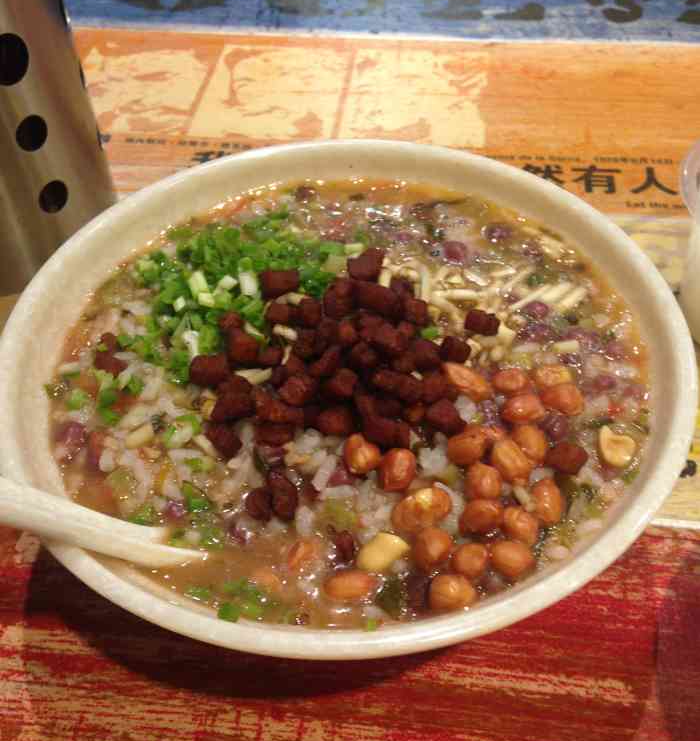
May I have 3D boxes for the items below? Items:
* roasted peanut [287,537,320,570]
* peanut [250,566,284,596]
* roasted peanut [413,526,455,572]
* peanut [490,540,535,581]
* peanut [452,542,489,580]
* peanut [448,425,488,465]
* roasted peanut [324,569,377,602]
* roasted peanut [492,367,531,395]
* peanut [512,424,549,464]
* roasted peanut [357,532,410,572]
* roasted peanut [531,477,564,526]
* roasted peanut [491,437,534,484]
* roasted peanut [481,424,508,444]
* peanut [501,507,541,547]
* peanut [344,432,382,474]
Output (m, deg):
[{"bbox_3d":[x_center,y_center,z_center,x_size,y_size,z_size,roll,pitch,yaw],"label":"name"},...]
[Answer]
[{"bbox_3d":[-0.012,0.049,0.234,0.009,0.008,0.011,21,51,19],"label":"roasted peanut"},{"bbox_3d":[-0.021,0.054,0.229,0.011,0.008,0.009,22,52,21],"label":"peanut"},{"bbox_3d":[0.021,0.046,0.228,0.010,0.008,0.013,14,49,13],"label":"roasted peanut"},{"bbox_3d":[0.042,0.048,0.228,0.012,0.009,0.009,22,52,21],"label":"peanut"},{"bbox_3d":[0.031,0.049,0.227,0.009,0.009,0.010,22,52,21],"label":"peanut"},{"bbox_3d":[0.033,0.021,0.253,0.010,0.009,0.014,31,55,27],"label":"peanut"},{"bbox_3d":[0.000,0.055,0.226,0.013,0.008,0.008,-7,47,-4],"label":"roasted peanut"},{"bbox_3d":[0.048,0.003,0.268,0.011,0.008,0.009,-1,47,0],"label":"roasted peanut"},{"bbox_3d":[0.050,0.020,0.249,0.009,0.009,0.014,-10,48,-8],"label":"peanut"},{"bbox_3d":[0.009,0.047,0.231,0.015,0.007,0.009,-35,55,-27],"label":"roasted peanut"},{"bbox_3d":[0.053,0.035,0.240,0.008,0.008,0.014,-7,47,-5],"label":"roasted peanut"},{"bbox_3d":[0.044,0.025,0.244,0.009,0.009,0.014,-22,51,-18],"label":"roasted peanut"},{"bbox_3d":[0.041,0.019,0.256,0.011,0.009,0.009,18,50,18],"label":"roasted peanut"},{"bbox_3d":[0.045,0.041,0.233,0.009,0.009,0.012,-31,53,-24],"label":"peanut"},{"bbox_3d":[0.004,0.023,0.252,0.010,0.009,0.014,-28,52,-22],"label":"peanut"}]

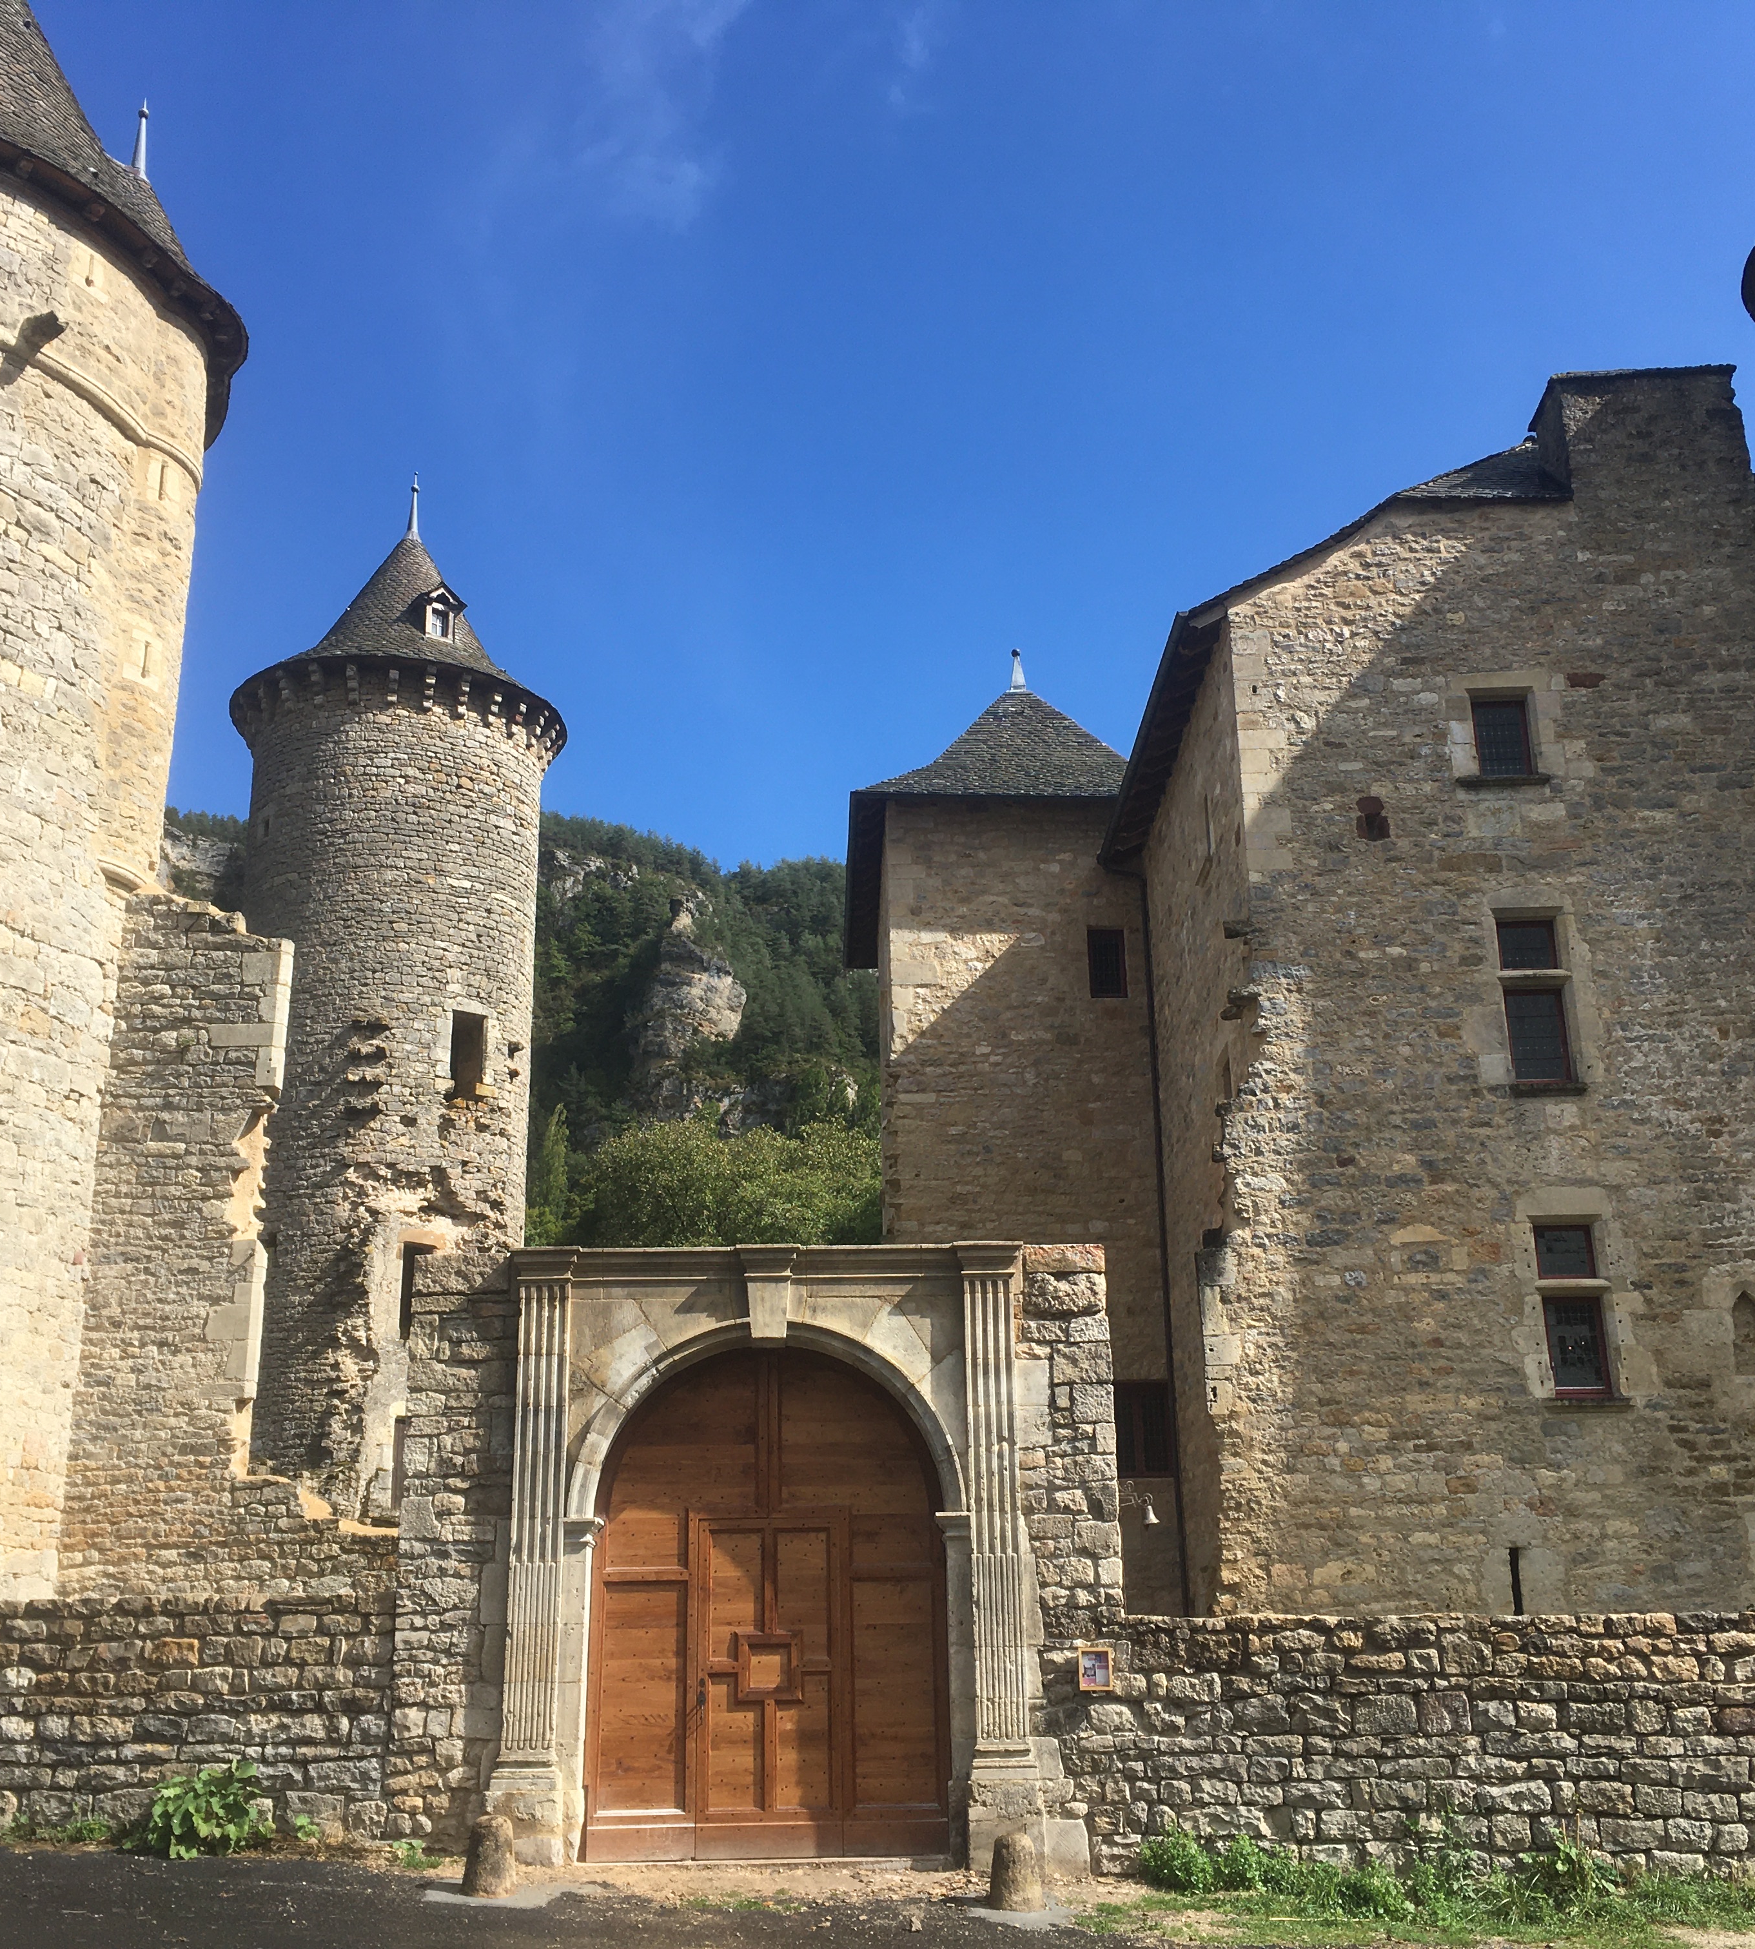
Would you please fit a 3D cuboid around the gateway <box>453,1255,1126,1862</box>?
[{"bbox_3d":[-0.690,4.530,17.330,5.134,4.702,0.900,0,-19,-1],"label":"gateway"}]

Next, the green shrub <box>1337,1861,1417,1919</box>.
[{"bbox_3d":[3.471,6.363,15.130,0.533,0.359,0.500,-1,-19,0],"label":"green shrub"}]

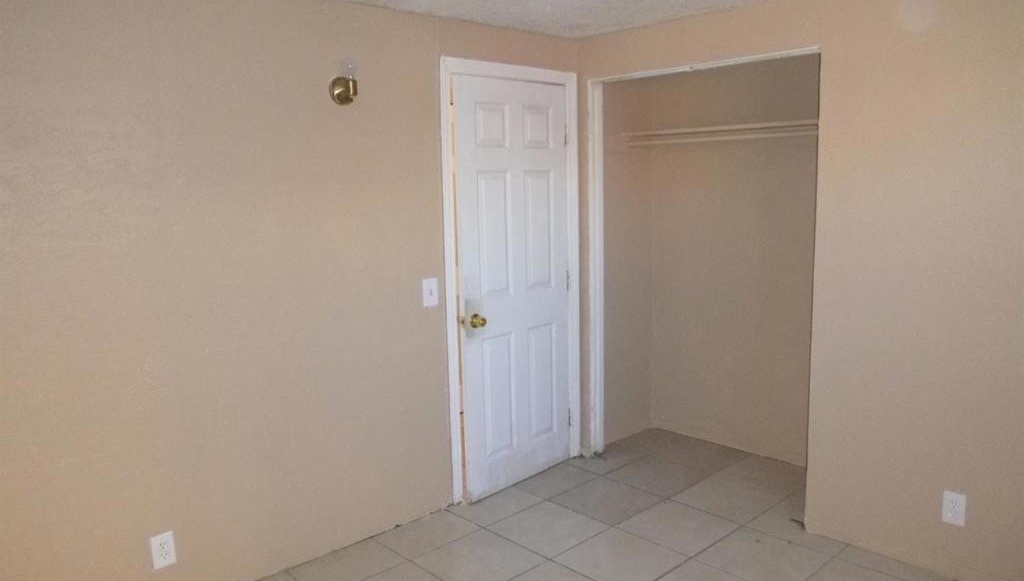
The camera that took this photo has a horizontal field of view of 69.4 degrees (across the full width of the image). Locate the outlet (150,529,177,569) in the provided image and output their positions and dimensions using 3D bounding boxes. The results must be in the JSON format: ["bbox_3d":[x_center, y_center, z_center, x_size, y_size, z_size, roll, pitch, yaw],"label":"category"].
[{"bbox_3d":[-1.232,0.923,2.619,0.073,0.117,0.010,-9,11,-43],"label":"outlet"}]

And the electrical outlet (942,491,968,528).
[{"bbox_3d":[1.657,0.820,2.769,0.010,0.117,0.073,-9,11,-43],"label":"electrical outlet"}]

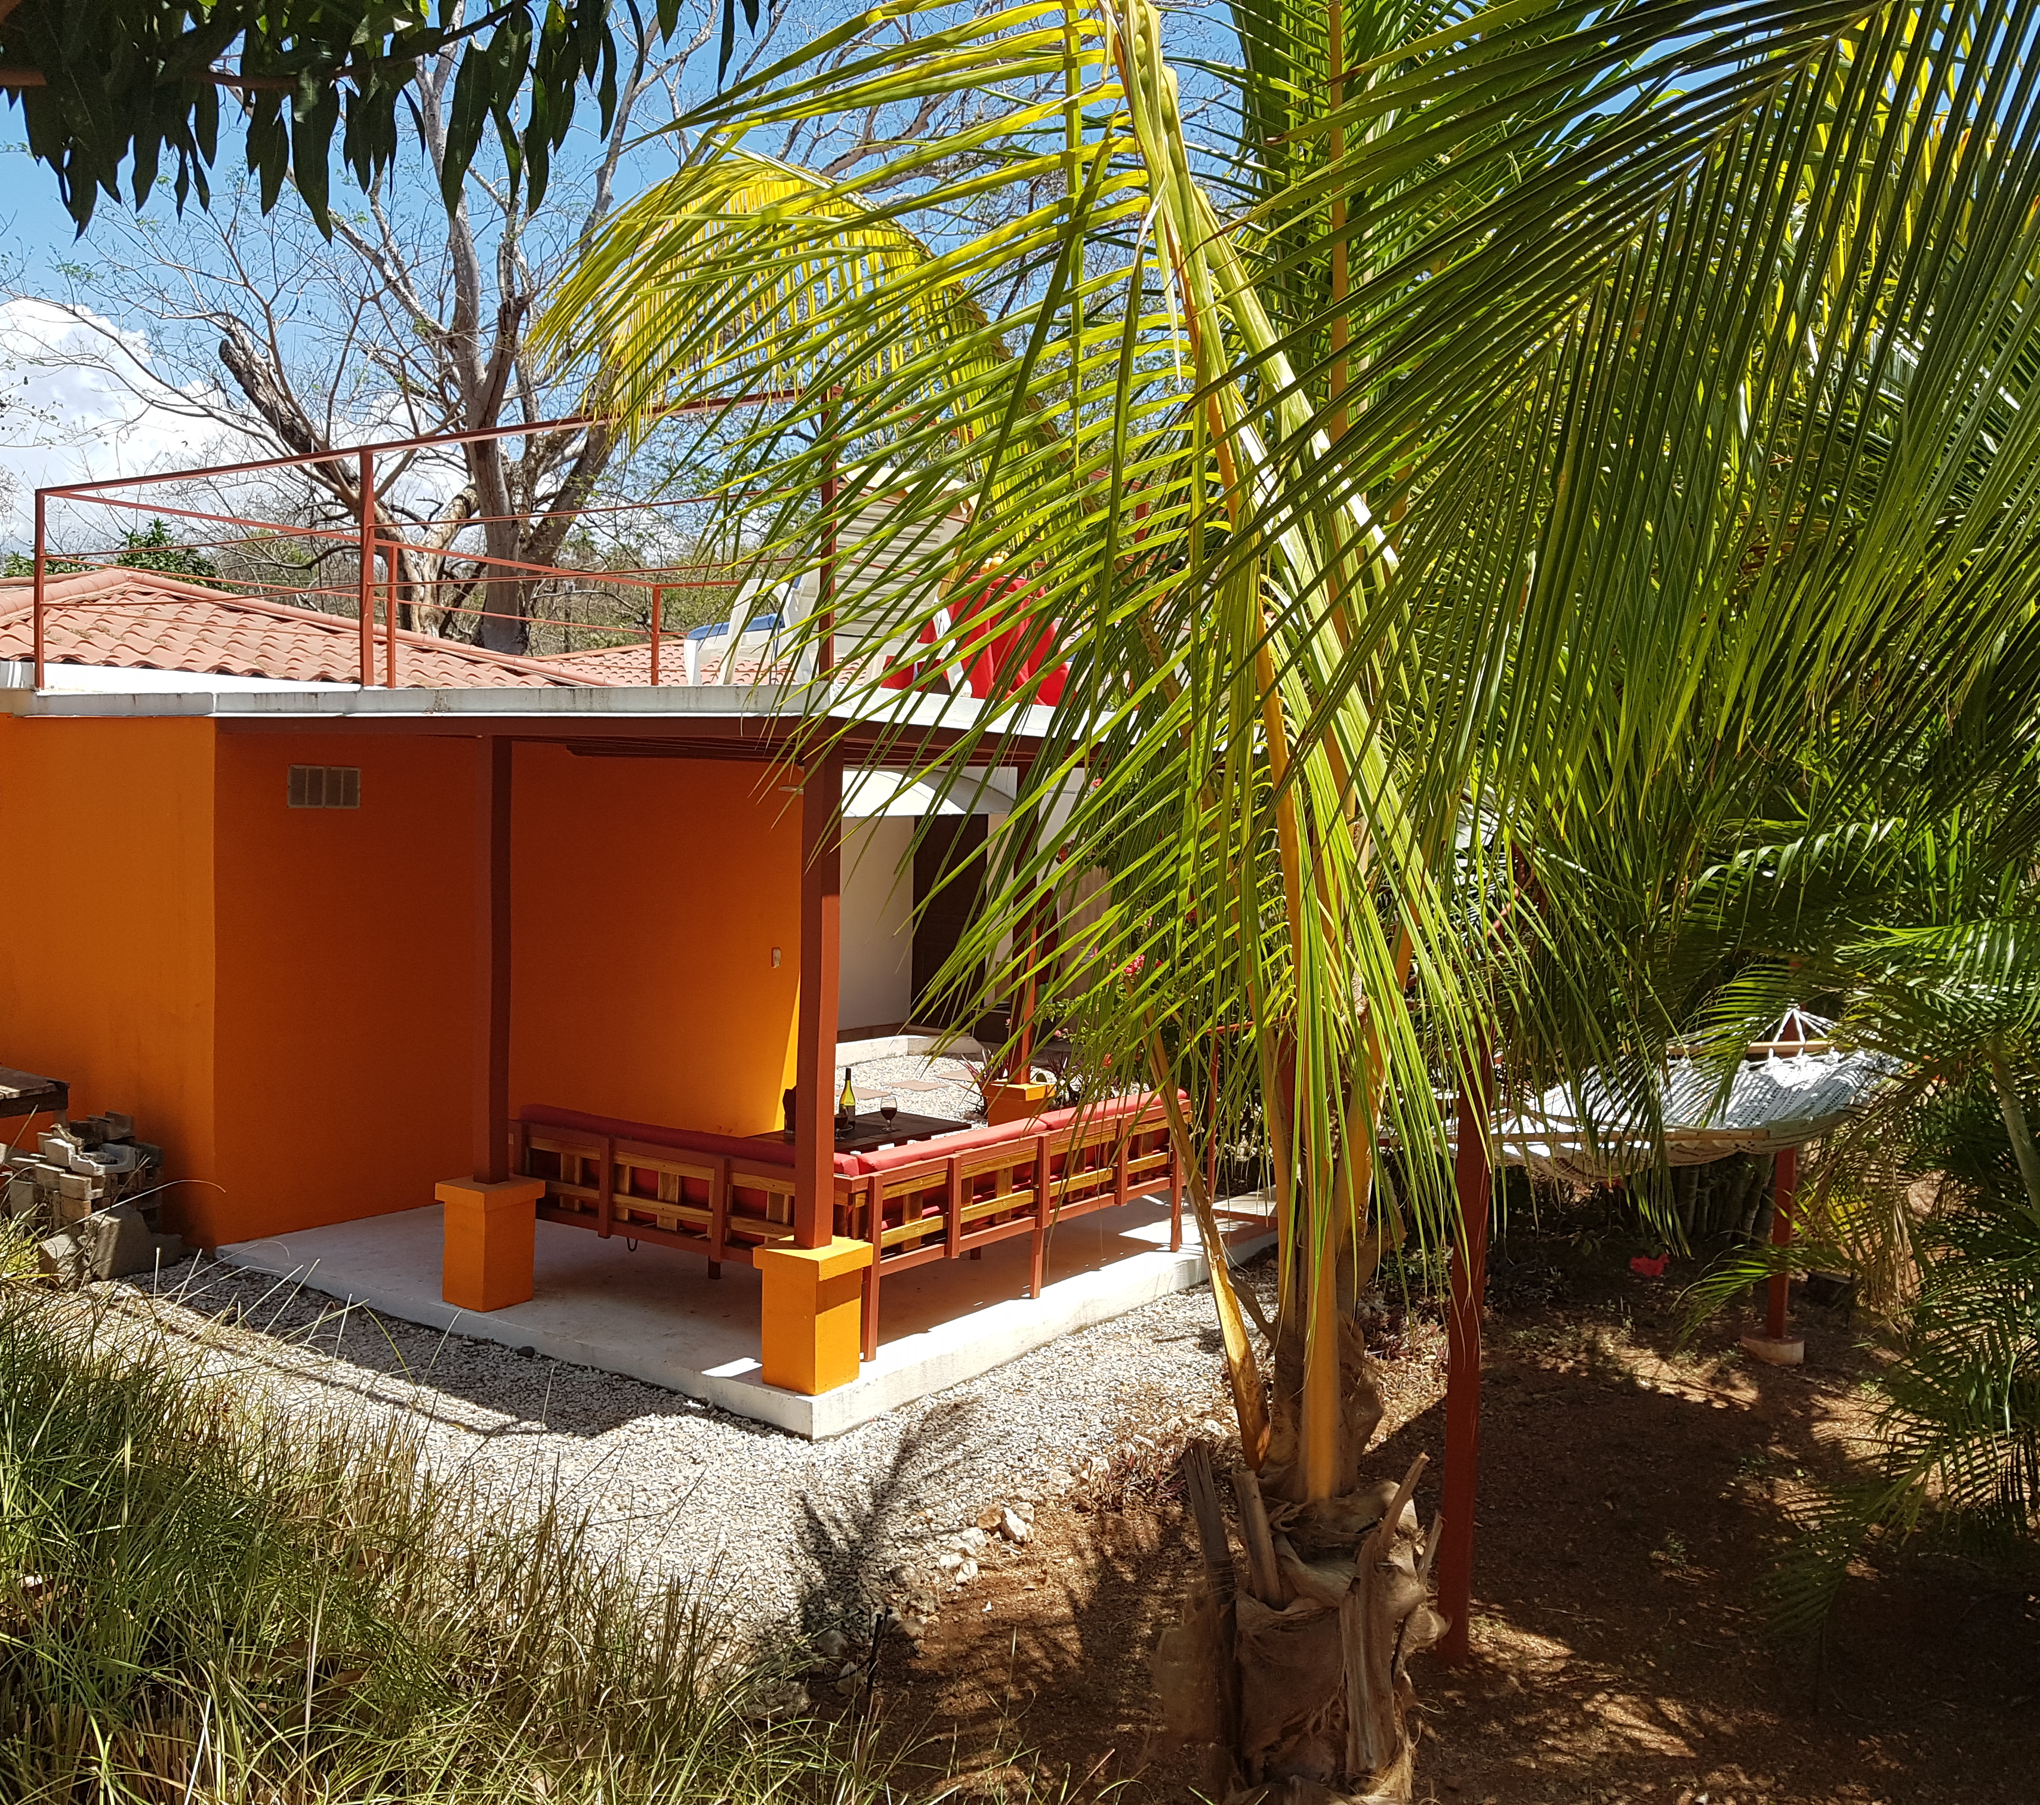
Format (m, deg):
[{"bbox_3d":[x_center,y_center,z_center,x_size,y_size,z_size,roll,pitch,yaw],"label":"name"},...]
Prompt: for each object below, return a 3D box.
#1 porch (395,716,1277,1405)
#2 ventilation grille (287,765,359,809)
[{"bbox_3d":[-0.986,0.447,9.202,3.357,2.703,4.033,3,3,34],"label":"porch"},{"bbox_3d":[-3.537,-0.581,9.217,0.040,0.211,0.416,3,3,34],"label":"ventilation grille"}]

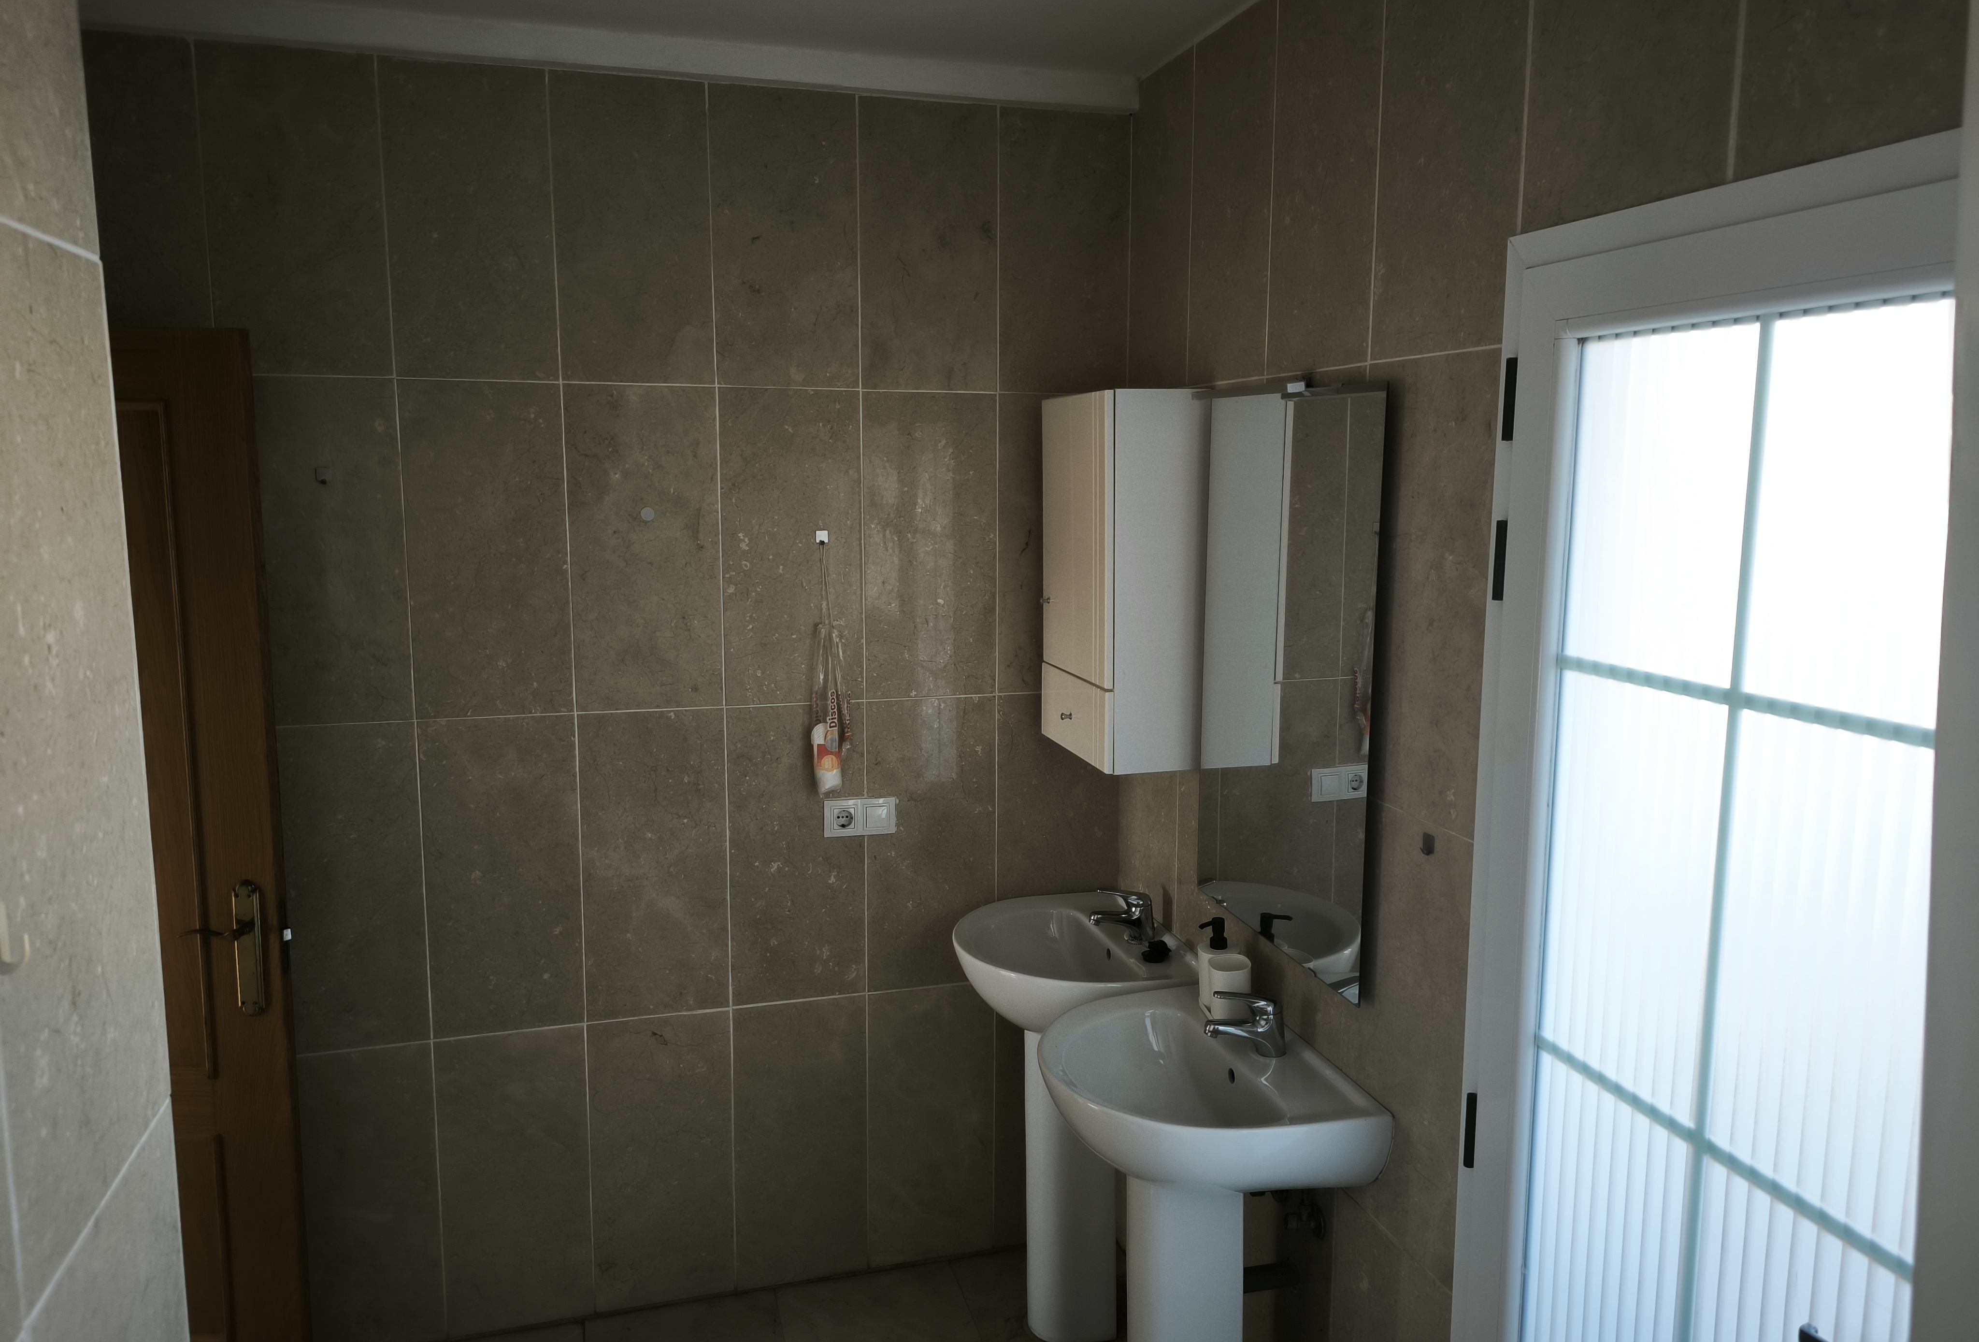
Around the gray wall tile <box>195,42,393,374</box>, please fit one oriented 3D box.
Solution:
[{"bbox_3d":[-1.240,-0.815,2.461,0.288,0.565,0.010,-2,9,-16],"label":"gray wall tile"}]

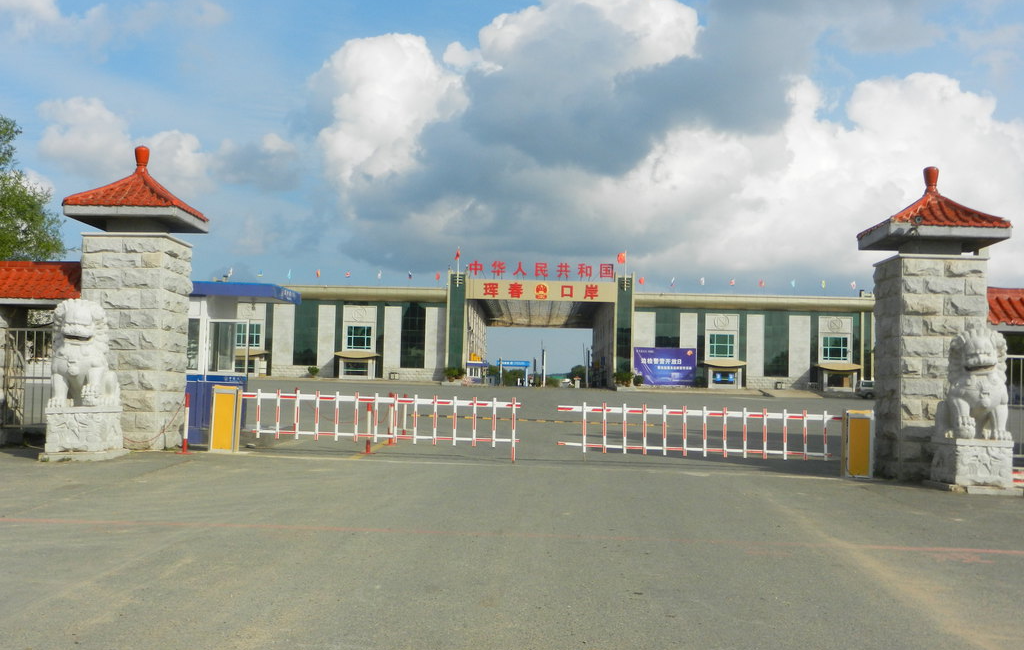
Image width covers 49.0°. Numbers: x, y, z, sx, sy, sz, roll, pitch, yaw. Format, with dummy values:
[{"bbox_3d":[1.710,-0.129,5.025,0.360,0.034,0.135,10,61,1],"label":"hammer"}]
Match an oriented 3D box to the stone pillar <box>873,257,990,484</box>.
[{"bbox_3d":[6.562,0.696,17.664,1.357,3.414,1.336,1,-3,2],"label":"stone pillar"}]

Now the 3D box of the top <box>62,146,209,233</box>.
[{"bbox_3d":[-6.152,-2.175,18.641,1.785,1.524,1.775,1,-3,2],"label":"top"}]

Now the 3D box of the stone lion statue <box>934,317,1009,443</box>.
[{"bbox_3d":[6.594,0.786,16.117,0.767,1.701,0.949,1,-3,2],"label":"stone lion statue"}]

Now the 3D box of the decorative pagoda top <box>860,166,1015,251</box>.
[{"bbox_3d":[6.628,-1.768,17.793,1.785,1.524,1.775,1,-3,2],"label":"decorative pagoda top"}]

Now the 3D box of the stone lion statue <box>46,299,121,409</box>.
[{"bbox_3d":[-6.329,0.422,16.850,0.780,1.592,0.949,1,-3,2],"label":"stone lion statue"}]

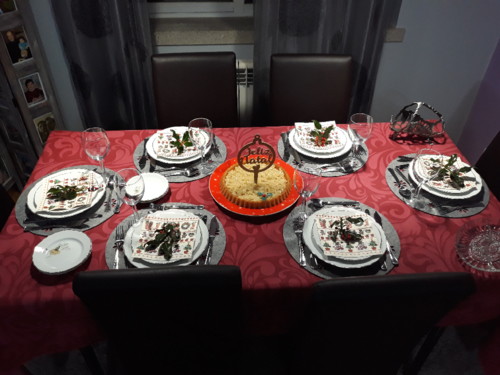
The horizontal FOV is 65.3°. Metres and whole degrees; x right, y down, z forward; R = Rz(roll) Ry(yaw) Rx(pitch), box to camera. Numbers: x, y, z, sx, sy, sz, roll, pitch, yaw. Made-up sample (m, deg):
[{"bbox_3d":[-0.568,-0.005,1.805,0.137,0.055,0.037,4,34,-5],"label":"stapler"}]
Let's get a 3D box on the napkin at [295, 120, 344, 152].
[{"bbox_3d":[0.284,-0.217,1.602,0.167,0.022,0.167,-2,42,-4],"label":"napkin"}]

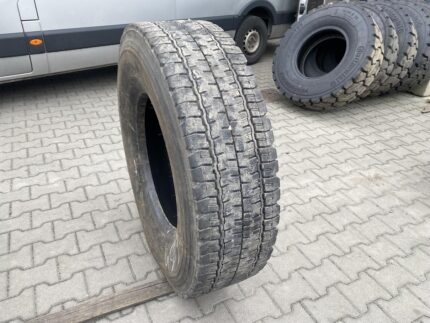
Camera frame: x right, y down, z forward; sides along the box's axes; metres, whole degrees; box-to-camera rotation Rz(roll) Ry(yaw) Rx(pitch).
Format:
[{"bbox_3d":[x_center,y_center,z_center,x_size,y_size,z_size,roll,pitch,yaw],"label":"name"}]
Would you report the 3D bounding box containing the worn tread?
[{"bbox_3d":[-0.147,-0.011,1.340,0.310,1.060,1.060,-12,33,-23],"label":"worn tread"}]

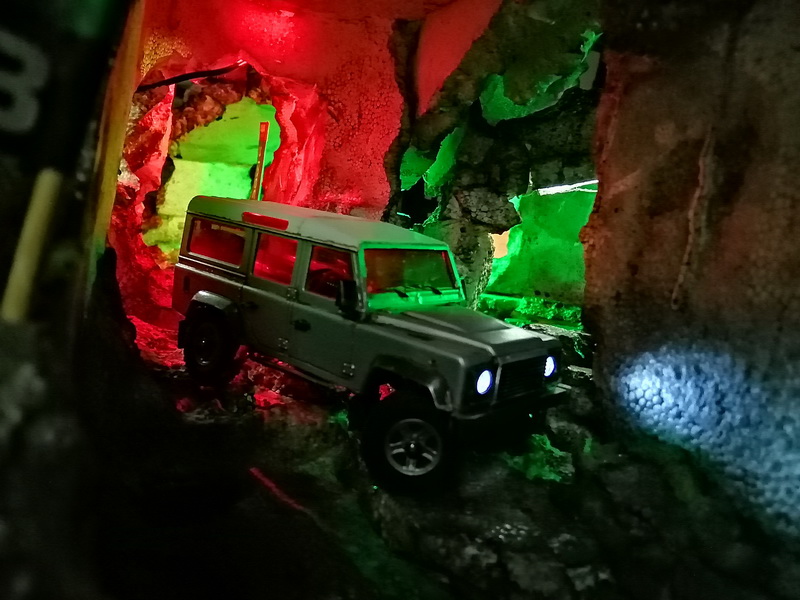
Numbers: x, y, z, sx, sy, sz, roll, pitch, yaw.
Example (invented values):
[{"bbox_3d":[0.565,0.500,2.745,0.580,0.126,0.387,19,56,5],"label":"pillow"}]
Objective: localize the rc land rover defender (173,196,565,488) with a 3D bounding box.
[{"bbox_3d":[-0.037,0.012,0.463,0.323,0.146,0.141,15,13,37],"label":"rc land rover defender"}]

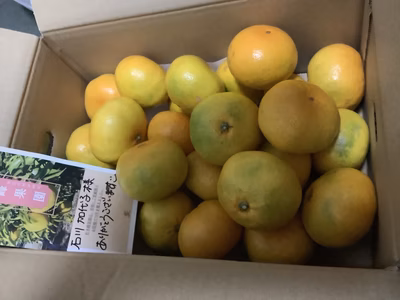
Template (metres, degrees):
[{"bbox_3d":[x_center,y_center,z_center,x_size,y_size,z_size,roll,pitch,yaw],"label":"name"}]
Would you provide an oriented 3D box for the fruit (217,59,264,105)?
[{"bbox_3d":[0.055,-0.099,0.495,0.080,0.071,0.080,-2,70,19],"label":"fruit"}]

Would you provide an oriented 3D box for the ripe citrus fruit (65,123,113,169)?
[{"bbox_3d":[-0.154,-0.003,0.512,0.074,0.069,0.074,-3,68,20],"label":"ripe citrus fruit"}]

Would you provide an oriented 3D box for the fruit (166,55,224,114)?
[{"bbox_3d":[-0.008,-0.082,0.449,0.075,0.067,0.075,-2,70,19],"label":"fruit"}]

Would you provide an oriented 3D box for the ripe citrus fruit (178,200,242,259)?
[{"bbox_3d":[0.012,0.096,0.424,0.074,0.069,0.074,-3,68,20],"label":"ripe citrus fruit"}]

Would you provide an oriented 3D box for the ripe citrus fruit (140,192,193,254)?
[{"bbox_3d":[-0.039,0.090,0.443,0.076,0.069,0.076,12,95,-19],"label":"ripe citrus fruit"}]

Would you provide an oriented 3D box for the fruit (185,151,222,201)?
[{"bbox_3d":[0.019,0.029,0.464,0.080,0.071,0.080,-2,70,19],"label":"fruit"}]

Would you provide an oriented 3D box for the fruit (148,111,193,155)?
[{"bbox_3d":[-0.033,-0.014,0.497,0.080,0.071,0.080,-2,70,19],"label":"fruit"}]

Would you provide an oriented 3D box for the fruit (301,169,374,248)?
[{"bbox_3d":[0.140,0.058,0.360,0.080,0.071,0.080,-19,64,47],"label":"fruit"}]

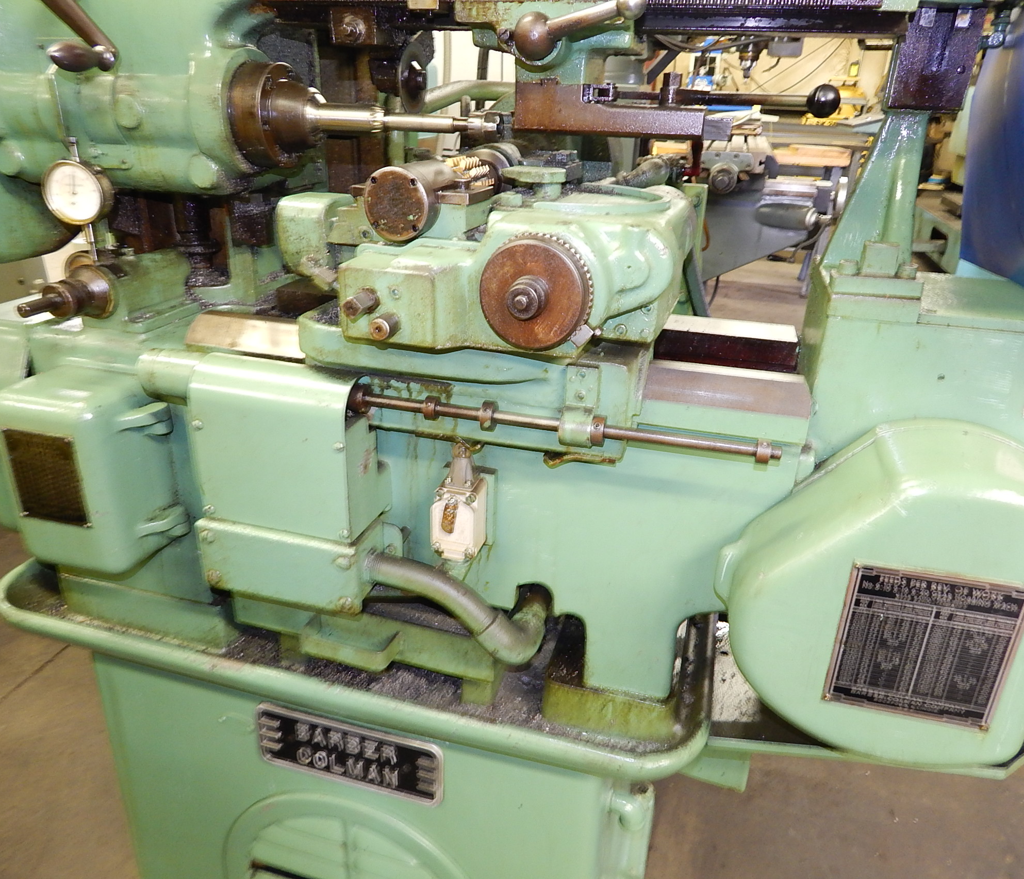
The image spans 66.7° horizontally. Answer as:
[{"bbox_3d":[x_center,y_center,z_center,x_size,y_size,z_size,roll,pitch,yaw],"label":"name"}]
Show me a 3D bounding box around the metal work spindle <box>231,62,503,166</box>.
[{"bbox_3d":[-0.169,-0.371,0.902,0.329,0.116,0.116,8,23,13],"label":"metal work spindle"}]

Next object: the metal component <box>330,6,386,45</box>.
[{"bbox_3d":[-0.179,-0.488,0.924,0.062,0.038,0.056,8,23,13],"label":"metal component"}]

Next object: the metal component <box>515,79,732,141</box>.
[{"bbox_3d":[0.113,-0.350,0.826,0.213,0.050,0.056,8,23,13],"label":"metal component"}]

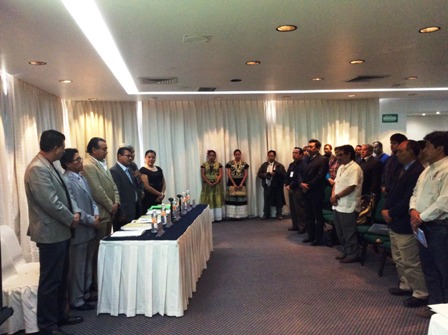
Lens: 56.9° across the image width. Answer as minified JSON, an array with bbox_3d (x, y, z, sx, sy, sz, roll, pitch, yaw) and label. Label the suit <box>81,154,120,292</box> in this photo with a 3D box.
[{"bbox_3d":[-1.370,0.626,4.664,0.380,1.500,0.520,0,4,22],"label":"suit"}]

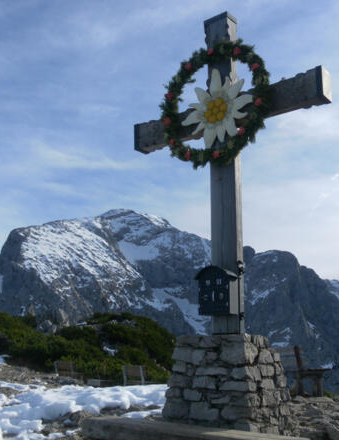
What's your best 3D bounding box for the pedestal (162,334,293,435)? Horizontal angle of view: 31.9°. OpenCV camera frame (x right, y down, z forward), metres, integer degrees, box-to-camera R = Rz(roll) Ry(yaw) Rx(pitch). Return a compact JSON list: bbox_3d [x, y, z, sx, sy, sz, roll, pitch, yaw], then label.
[{"bbox_3d":[0.560,1.622,6.000,1.040,0.890,0.800,-10,-15,39],"label":"pedestal"}]

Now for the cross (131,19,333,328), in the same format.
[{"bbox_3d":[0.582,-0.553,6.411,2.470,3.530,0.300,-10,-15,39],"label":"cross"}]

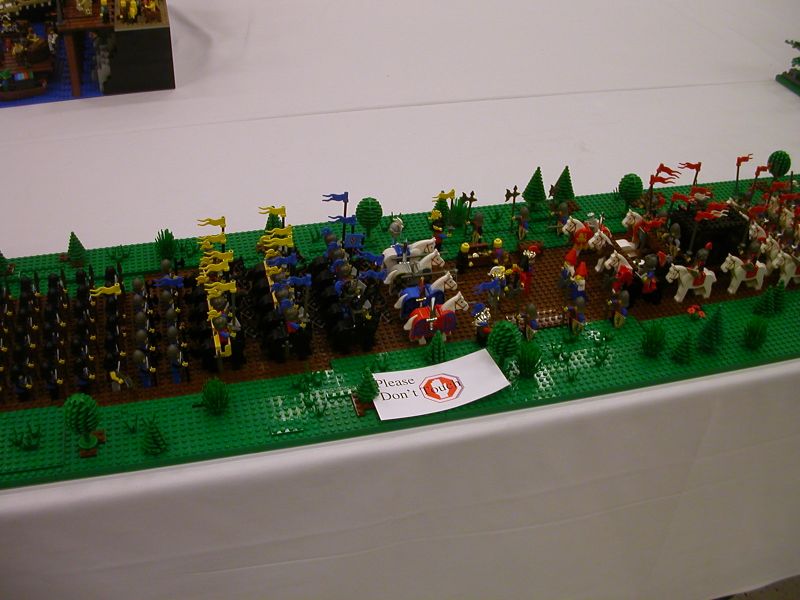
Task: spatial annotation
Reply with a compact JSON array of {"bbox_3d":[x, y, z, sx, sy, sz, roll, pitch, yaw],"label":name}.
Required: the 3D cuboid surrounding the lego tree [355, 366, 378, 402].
[{"bbox_3d":[-0.034,0.084,0.892,0.024,0.041,0.024,3,38,-2],"label":"lego tree"}]

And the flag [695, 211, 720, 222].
[{"bbox_3d":[0.382,-0.104,1.062,0.041,0.013,0.008,-7,39,-14],"label":"flag"}]

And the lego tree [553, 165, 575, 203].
[{"bbox_3d":[0.233,-0.162,1.215,0.034,0.066,0.034,-7,39,-14],"label":"lego tree"}]

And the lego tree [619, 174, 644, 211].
[{"bbox_3d":[0.328,-0.153,1.220,0.033,0.059,0.033,-7,40,-15],"label":"lego tree"}]

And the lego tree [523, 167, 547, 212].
[{"bbox_3d":[0.192,-0.160,1.209,0.034,0.066,0.034,-7,39,-14],"label":"lego tree"}]

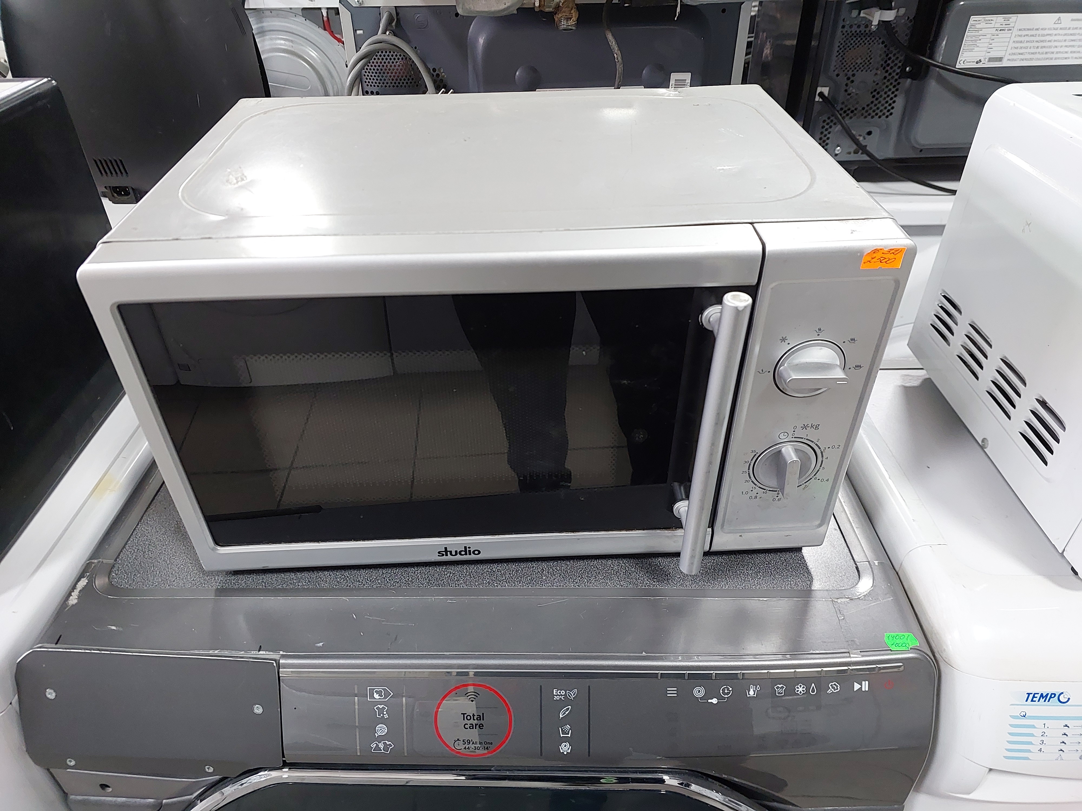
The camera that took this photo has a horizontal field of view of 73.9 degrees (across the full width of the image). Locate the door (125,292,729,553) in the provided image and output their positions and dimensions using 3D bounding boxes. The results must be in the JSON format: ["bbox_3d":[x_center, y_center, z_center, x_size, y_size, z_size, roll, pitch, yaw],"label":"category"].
[{"bbox_3d":[-0.054,0.014,0.457,0.349,0.194,0.014,-2,37,-1],"label":"door"}]

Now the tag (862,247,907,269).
[{"bbox_3d":[0.187,-0.081,0.394,0.022,0.012,0.001,-2,29,-1],"label":"tag"}]

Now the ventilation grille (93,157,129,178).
[{"bbox_3d":[-0.616,-0.342,1.030,0.041,0.032,0.005,2,45,3],"label":"ventilation grille"}]

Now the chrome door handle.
[{"bbox_3d":[0.100,0.019,0.435,0.016,0.204,0.045,-2,37,-1],"label":"chrome door handle"}]

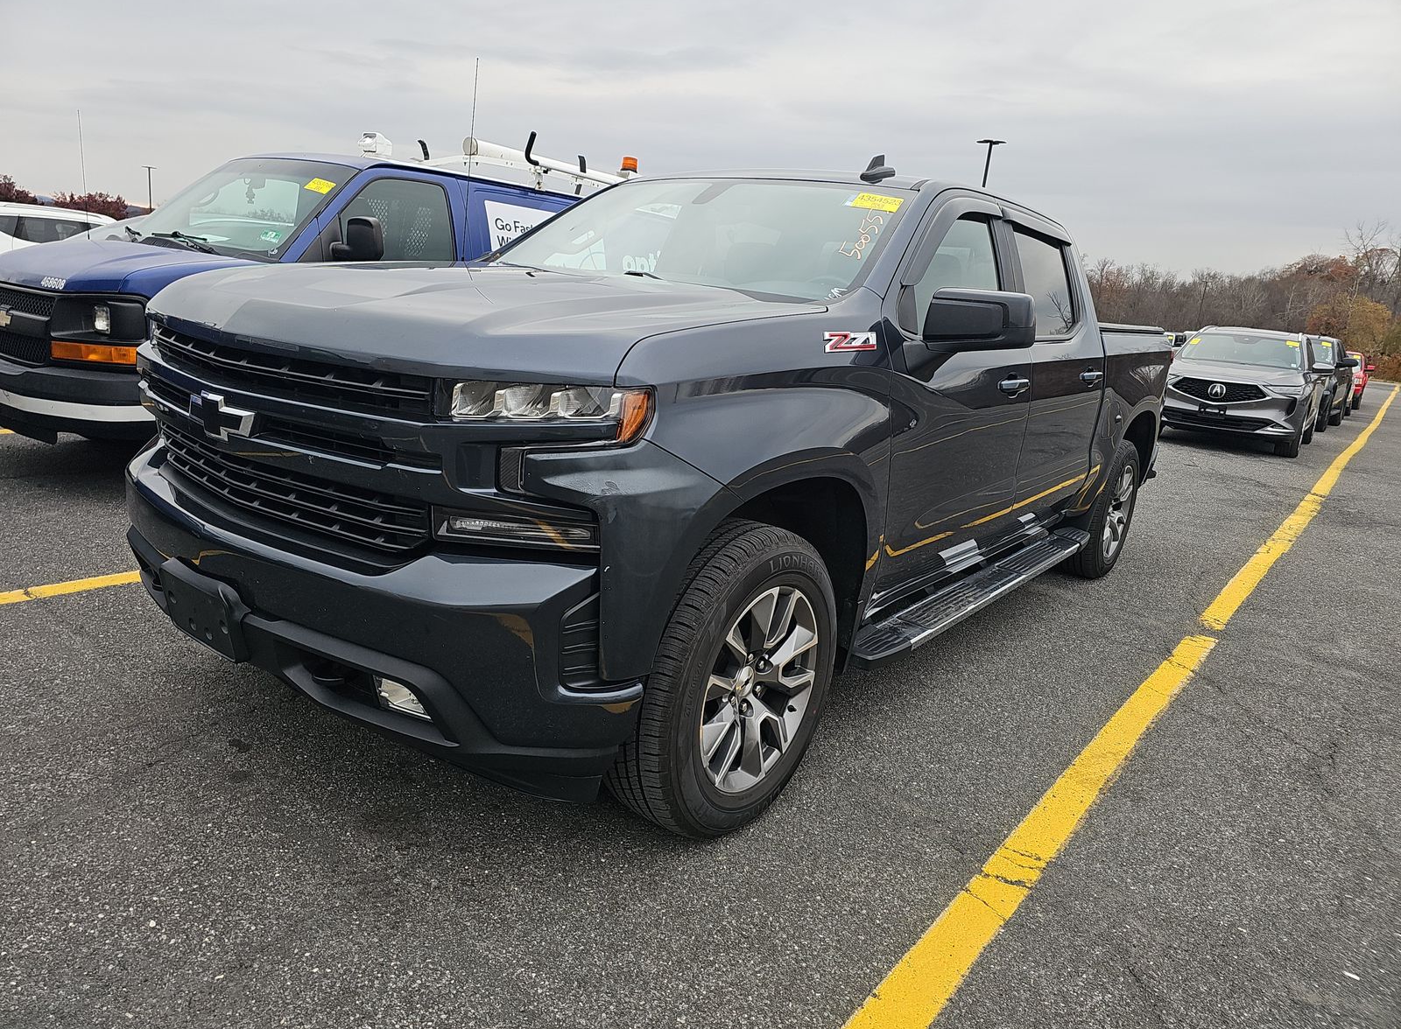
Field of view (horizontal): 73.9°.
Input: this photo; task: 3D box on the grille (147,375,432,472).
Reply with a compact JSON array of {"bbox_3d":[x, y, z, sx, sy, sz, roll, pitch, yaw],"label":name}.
[{"bbox_3d":[-1.041,-0.247,2.164,1.240,0.095,0.170,15,16,35],"label":"grille"}]

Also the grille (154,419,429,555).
[{"bbox_3d":[-1.051,-0.082,2.211,1.160,0.130,0.160,15,16,35],"label":"grille"}]

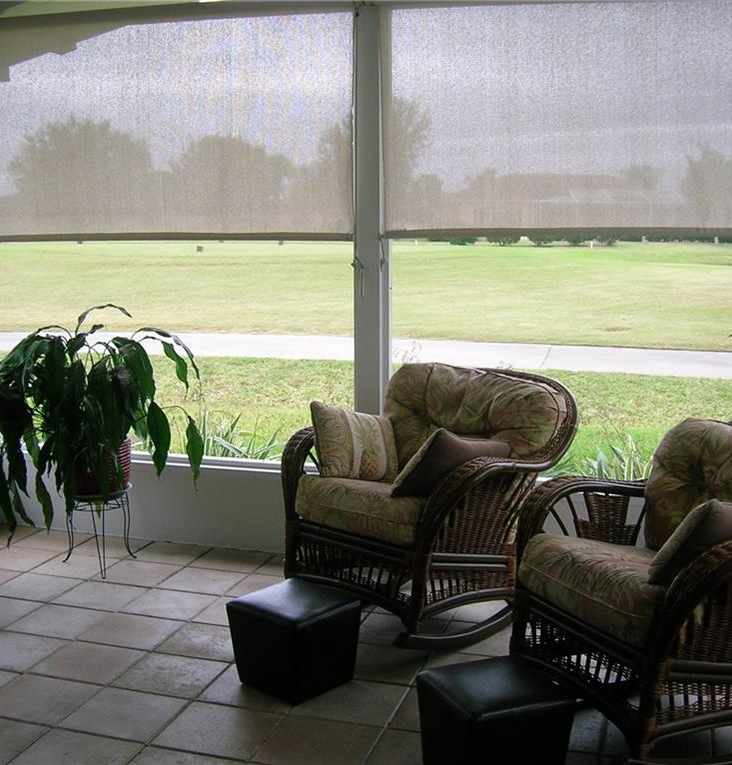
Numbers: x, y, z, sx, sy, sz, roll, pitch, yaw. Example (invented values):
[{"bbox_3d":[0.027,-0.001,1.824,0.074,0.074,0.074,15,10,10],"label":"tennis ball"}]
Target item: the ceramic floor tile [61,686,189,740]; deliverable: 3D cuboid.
[{"bbox_3d":[-0.720,1.008,3.041,0.295,0.010,0.295,3,7,15],"label":"ceramic floor tile"}]

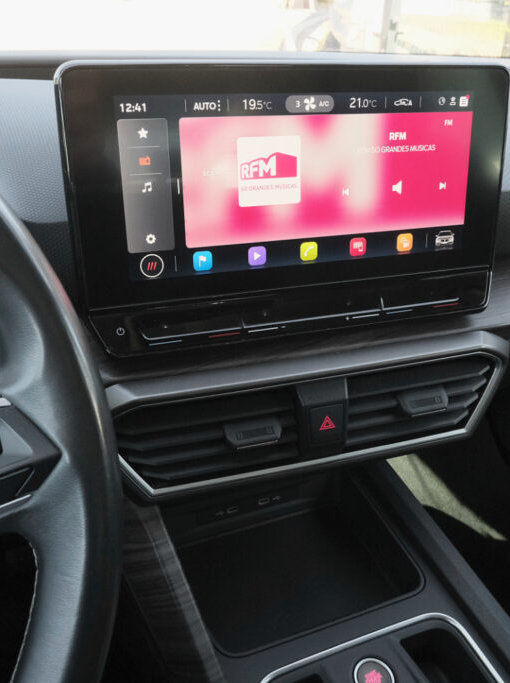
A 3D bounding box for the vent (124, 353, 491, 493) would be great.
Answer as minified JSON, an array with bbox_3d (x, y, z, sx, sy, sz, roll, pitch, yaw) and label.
[{"bbox_3d":[0.040,0.046,0.450,0.283,0.064,0.040,-8,22,-18],"label":"vent"}]

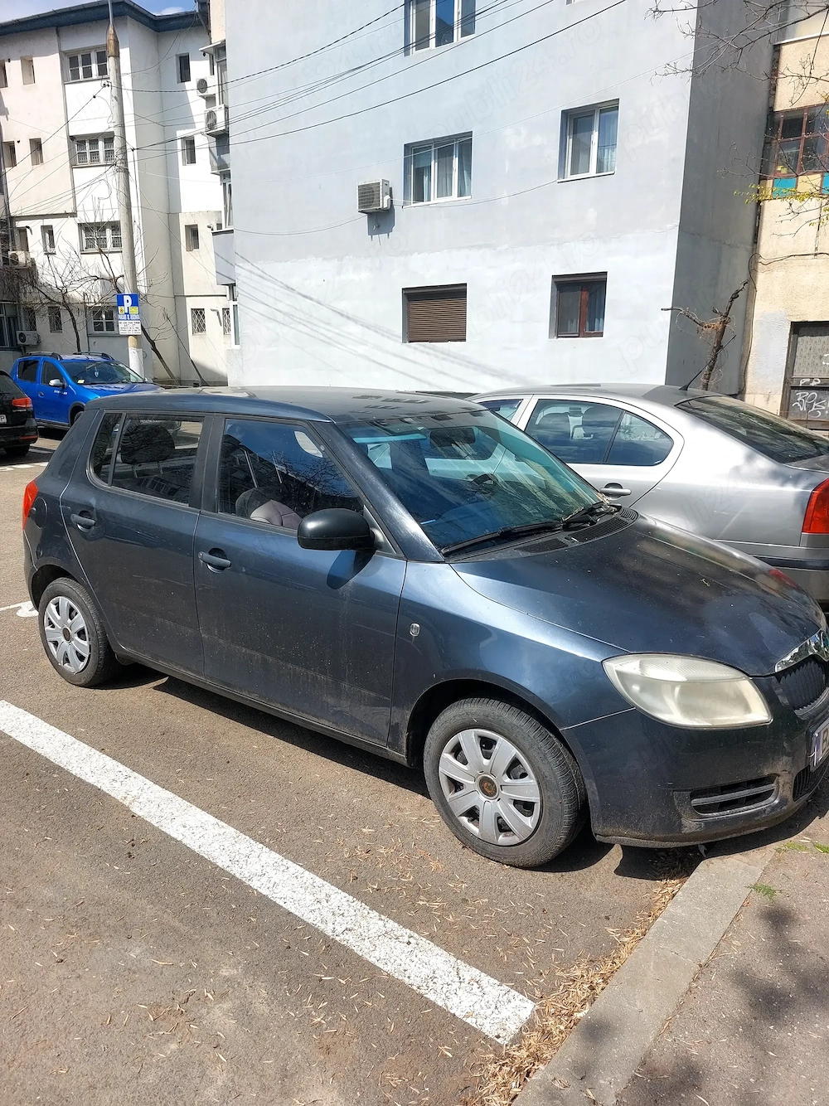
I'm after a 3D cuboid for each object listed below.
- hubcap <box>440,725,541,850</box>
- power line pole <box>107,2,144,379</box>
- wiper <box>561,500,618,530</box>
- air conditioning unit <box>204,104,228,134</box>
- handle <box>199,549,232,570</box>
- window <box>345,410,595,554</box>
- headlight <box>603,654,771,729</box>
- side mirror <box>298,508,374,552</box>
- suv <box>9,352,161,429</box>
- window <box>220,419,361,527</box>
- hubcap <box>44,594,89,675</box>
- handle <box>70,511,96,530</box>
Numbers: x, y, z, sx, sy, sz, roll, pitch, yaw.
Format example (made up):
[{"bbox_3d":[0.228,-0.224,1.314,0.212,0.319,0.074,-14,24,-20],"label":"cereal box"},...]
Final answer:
[{"bbox_3d":[0.248,0.773,2.537,0.400,0.400,0.060,12,18,38],"label":"hubcap"},{"bbox_3d":[-6.186,-7.063,16.465,0.320,8.800,0.320,11,17,34],"label":"power line pole"},{"bbox_3d":[0.747,-0.160,3.315,0.100,0.070,0.580,10,17,34],"label":"wiper"},{"bbox_3d":[-4.973,-10.992,19.503,0.750,0.540,0.280,10,17,33],"label":"air conditioning unit"},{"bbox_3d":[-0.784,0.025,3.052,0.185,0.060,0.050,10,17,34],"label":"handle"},{"bbox_3d":[0.306,-0.350,3.195,0.800,0.110,1.360,45,33,18],"label":"window"},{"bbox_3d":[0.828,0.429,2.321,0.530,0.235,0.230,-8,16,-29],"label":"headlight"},{"bbox_3d":[-0.263,-0.078,2.605,0.150,0.152,0.230,10,17,34],"label":"side mirror"},{"bbox_3d":[-6.184,-2.975,14.640,4.080,1.600,1.800,12,18,39],"label":"suv"},{"bbox_3d":[-0.471,-0.279,2.875,0.800,0.410,0.055,10,-5,34],"label":"window"},{"bbox_3d":[-1.758,0.415,3.899,0.400,0.400,0.060,10,17,34],"label":"hubcap"},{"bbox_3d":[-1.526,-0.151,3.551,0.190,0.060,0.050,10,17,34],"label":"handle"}]

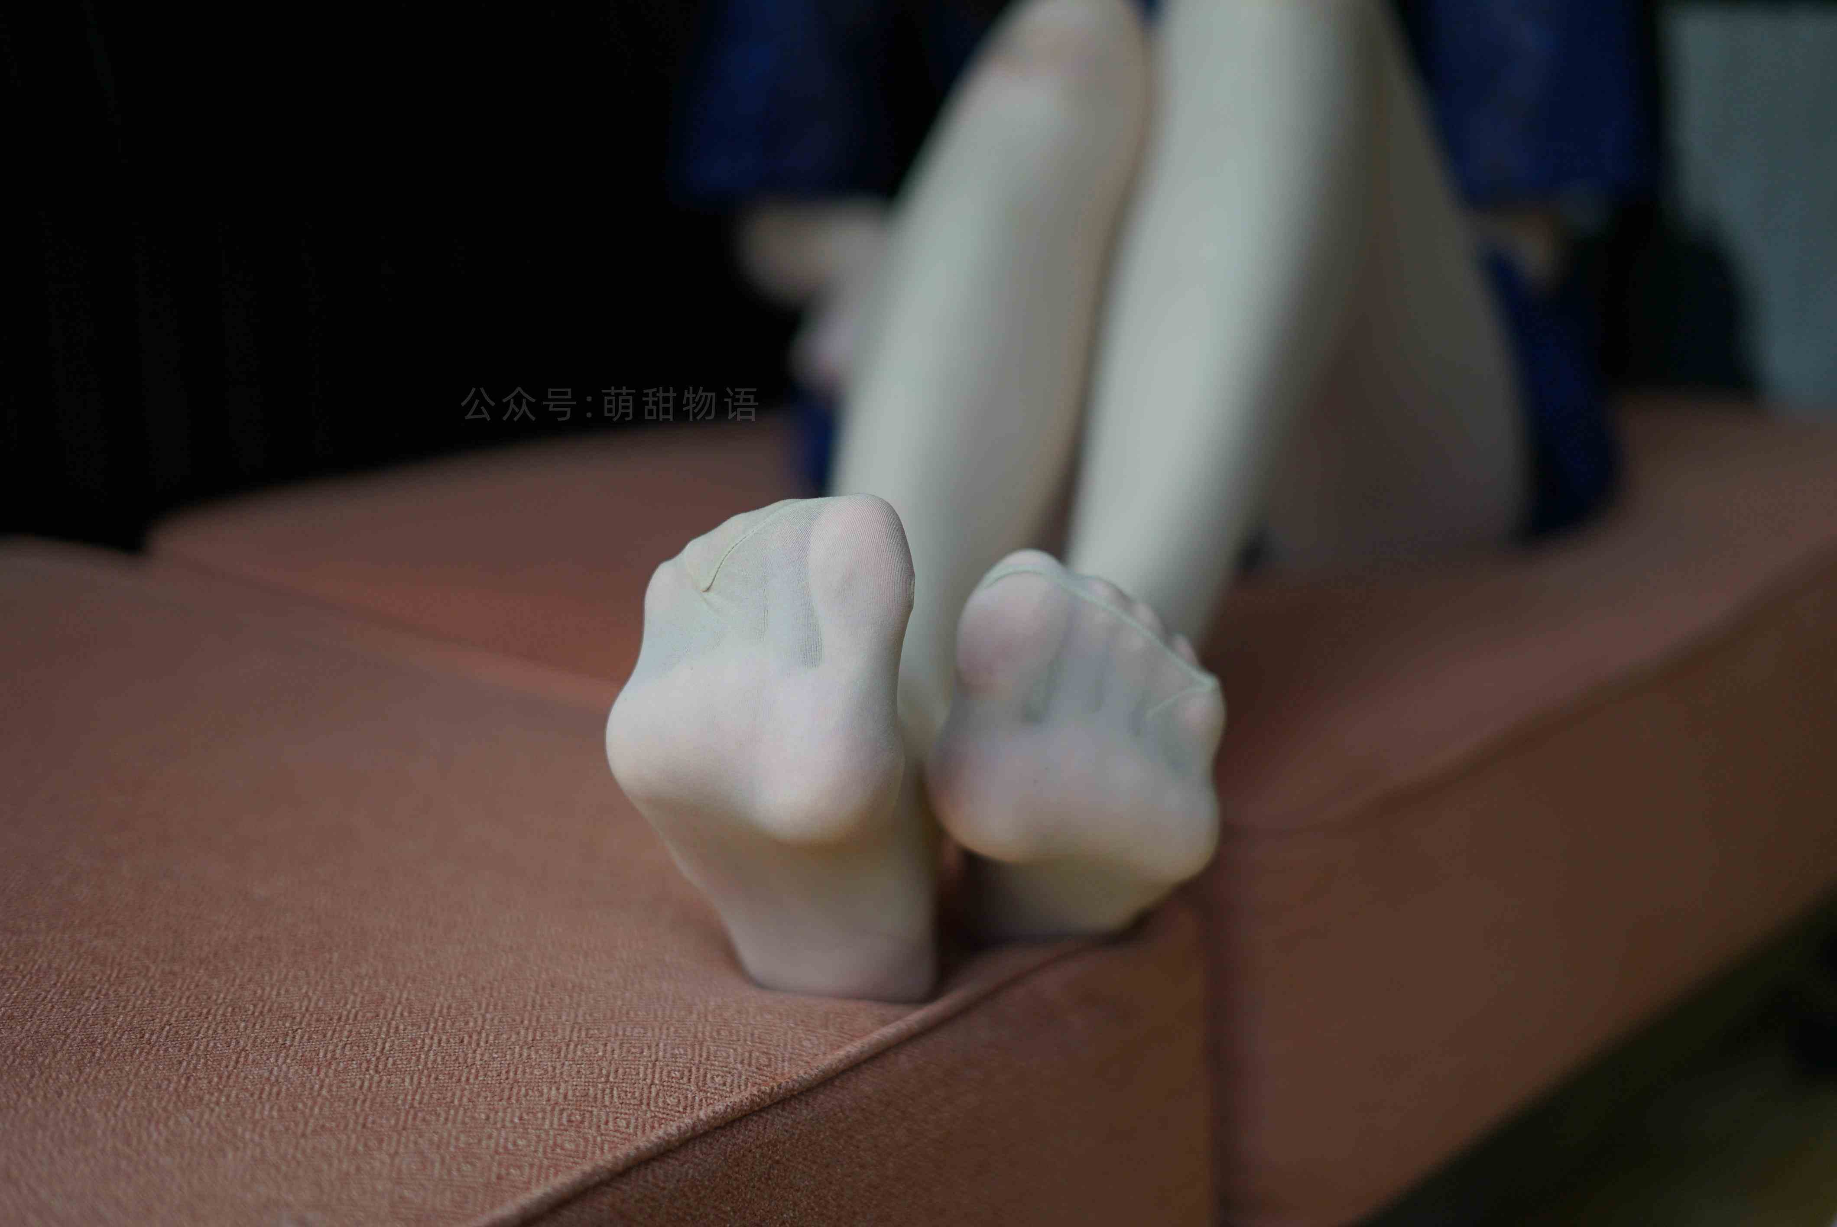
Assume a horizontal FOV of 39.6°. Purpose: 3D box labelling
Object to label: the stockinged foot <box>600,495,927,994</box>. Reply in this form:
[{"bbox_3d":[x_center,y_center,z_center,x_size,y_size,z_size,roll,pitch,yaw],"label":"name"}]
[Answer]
[{"bbox_3d":[-0.035,0.045,0.765,0.088,0.092,0.210,1,-25,6],"label":"stockinged foot"}]

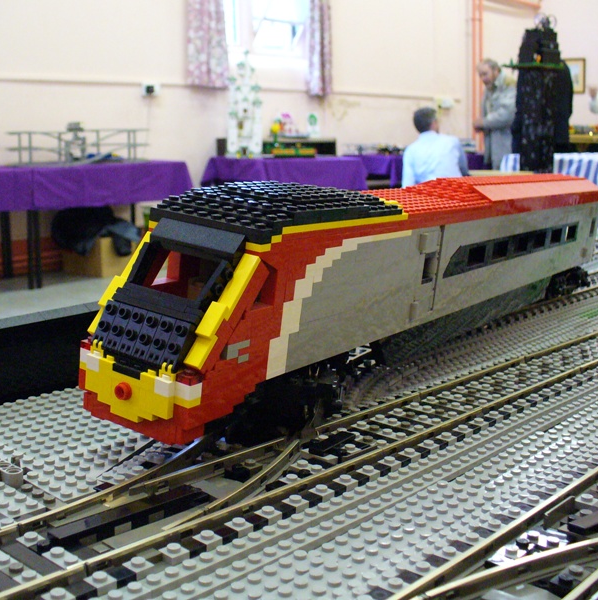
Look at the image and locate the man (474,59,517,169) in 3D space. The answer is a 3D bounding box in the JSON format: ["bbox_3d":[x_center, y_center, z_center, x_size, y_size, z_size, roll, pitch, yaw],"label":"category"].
[{"bbox_3d":[1.787,-1.313,7.654,0.420,1.640,0.480,-6,12,-29],"label":"man"}]

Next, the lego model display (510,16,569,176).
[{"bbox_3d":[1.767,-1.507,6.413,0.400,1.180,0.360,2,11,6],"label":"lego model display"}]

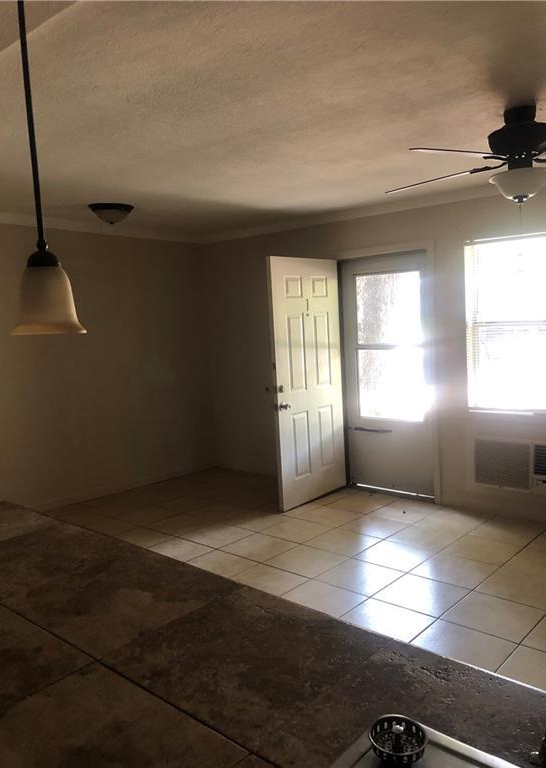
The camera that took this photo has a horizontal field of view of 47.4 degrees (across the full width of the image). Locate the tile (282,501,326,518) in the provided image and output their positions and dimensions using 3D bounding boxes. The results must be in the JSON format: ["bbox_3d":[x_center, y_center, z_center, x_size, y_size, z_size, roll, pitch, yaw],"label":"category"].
[{"bbox_3d":[0.136,1.020,5.120,0.403,0.010,0.403,3,8,41],"label":"tile"}]

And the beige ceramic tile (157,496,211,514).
[{"bbox_3d":[-0.745,1.051,5.427,0.406,0.012,0.406,3,8,42],"label":"beige ceramic tile"}]

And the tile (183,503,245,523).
[{"bbox_3d":[-0.437,1.065,5.153,0.406,0.012,0.406,3,8,42],"label":"tile"}]

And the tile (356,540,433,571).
[{"bbox_3d":[0.798,1.123,4.056,0.406,0.012,0.406,3,8,42],"label":"tile"}]

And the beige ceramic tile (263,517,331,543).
[{"bbox_3d":[0.174,1.079,4.549,0.403,0.010,0.403,3,8,41],"label":"beige ceramic tile"}]

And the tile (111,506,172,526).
[{"bbox_3d":[-1.014,1.068,5.045,0.402,0.010,0.402,3,8,41],"label":"tile"}]

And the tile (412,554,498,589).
[{"bbox_3d":[1.106,1.138,3.782,0.406,0.012,0.406,3,8,42],"label":"tile"}]

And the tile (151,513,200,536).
[{"bbox_3d":[-0.705,1.092,4.781,0.403,0.010,0.403,3,8,41],"label":"tile"}]

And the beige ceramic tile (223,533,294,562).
[{"bbox_3d":[-0.093,1.139,4.298,0.406,0.012,0.406,3,8,42],"label":"beige ceramic tile"}]

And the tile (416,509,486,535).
[{"bbox_3d":[1.320,1.028,4.614,0.402,0.010,0.402,3,8,41],"label":"tile"}]

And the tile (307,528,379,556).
[{"bbox_3d":[0.489,1.109,4.330,0.406,0.012,0.406,3,8,42],"label":"tile"}]

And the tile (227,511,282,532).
[{"bbox_3d":[-0.131,1.064,4.817,0.403,0.010,0.403,3,8,41],"label":"tile"}]

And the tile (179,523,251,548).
[{"bbox_3d":[-0.399,1.108,4.513,0.403,0.010,0.403,3,8,41],"label":"tile"}]

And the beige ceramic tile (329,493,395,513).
[{"bbox_3d":[0.710,0.991,5.155,0.403,0.010,0.403,3,8,41],"label":"beige ceramic tile"}]

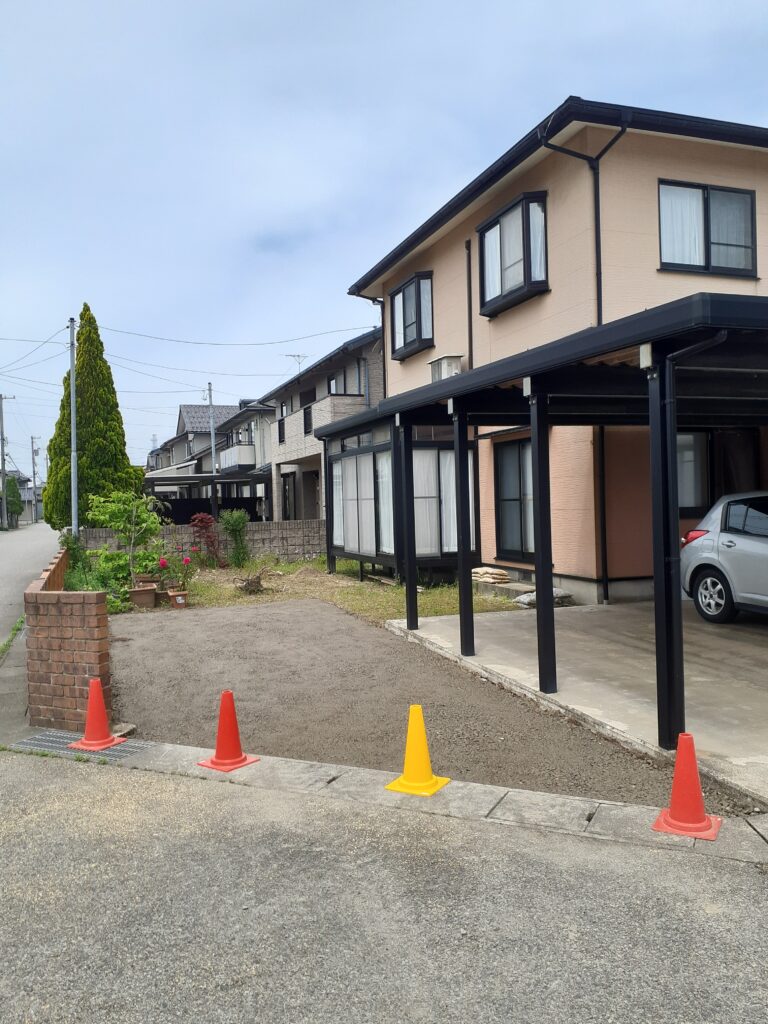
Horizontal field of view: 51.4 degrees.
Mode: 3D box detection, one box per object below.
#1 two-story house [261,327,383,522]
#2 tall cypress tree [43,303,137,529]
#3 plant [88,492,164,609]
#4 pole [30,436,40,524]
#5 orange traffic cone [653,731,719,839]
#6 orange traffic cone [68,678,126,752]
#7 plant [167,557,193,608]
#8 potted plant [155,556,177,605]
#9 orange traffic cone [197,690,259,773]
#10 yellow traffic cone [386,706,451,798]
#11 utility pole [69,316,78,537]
[{"bbox_3d":[0.533,-2.874,29.860,8.300,7.500,12.500,-2,1,-20],"label":"two-story house"},{"bbox_3d":[-6.950,-1.909,19.000,2.400,6.050,2.400,-2,1,-20],"label":"tall cypress tree"},{"bbox_3d":[-3.820,0.571,11.850,1.100,1.700,1.000,-2,1,-18],"label":"plant"},{"bbox_3d":[-41.744,-3.870,96.000,1.050,10.400,0.600,-2,1,-20],"label":"pole"},{"bbox_3d":[1.526,1.345,4.016,0.288,0.450,0.288,-1,1,29],"label":"orange traffic cone"},{"bbox_3d":[-2.039,1.418,5.671,0.288,0.450,0.288,-1,1,25],"label":"orange traffic cone"},{"bbox_3d":[-2.990,1.020,11.700,0.380,0.790,0.370,-2,1,-20],"label":"plant"},{"bbox_3d":[-3.310,1.038,12.100,0.340,0.720,0.340,-2,1,-15],"label":"potted plant"},{"bbox_3d":[-1.007,1.387,5.157,0.287,0.455,0.287,-1,1,38],"label":"orange traffic cone"},{"bbox_3d":[0.195,1.359,4.656,0.287,0.455,0.287,-1,1,28],"label":"yellow traffic cone"},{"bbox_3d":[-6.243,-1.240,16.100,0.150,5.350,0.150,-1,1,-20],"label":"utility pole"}]

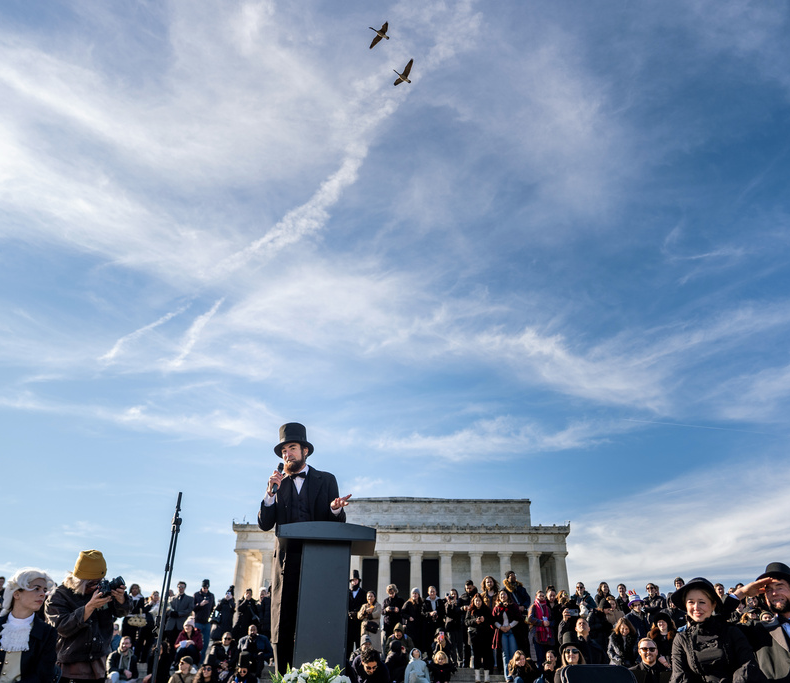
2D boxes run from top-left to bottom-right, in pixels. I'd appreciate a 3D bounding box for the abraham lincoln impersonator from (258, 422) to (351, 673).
[{"bbox_3d":[-0.610,1.435,4.592,0.630,1.910,0.520,-8,-28,16],"label":"abraham lincoln impersonator"}]

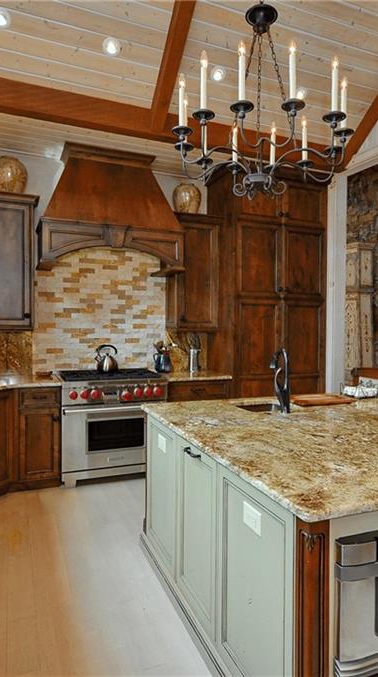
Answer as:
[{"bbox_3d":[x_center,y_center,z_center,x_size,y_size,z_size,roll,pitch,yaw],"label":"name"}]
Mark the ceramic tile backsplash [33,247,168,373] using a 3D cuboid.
[{"bbox_3d":[-0.877,-0.294,4.360,1.355,1.285,0.025,0,2,-21],"label":"ceramic tile backsplash"}]

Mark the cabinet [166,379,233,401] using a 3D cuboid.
[{"bbox_3d":[-0.010,0.826,4.389,0.660,0.880,0.600,0,2,-23],"label":"cabinet"}]

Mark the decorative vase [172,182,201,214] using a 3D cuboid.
[{"bbox_3d":[-0.019,-1.436,4.437,0.290,0.370,0.290,0,1,0],"label":"decorative vase"}]

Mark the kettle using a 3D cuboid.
[{"bbox_3d":[-0.807,0.198,4.189,0.230,0.270,0.205,0,1,-11],"label":"kettle"}]

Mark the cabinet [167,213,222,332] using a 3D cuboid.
[{"bbox_3d":[0.049,-0.690,4.518,0.485,1.185,0.380,0,2,-21],"label":"cabinet"}]

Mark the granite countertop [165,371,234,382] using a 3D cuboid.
[{"bbox_3d":[-0.007,0.385,4.382,0.718,0.040,0.650,0,2,-21],"label":"granite countertop"}]

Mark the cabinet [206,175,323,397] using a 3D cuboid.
[{"bbox_3d":[0.836,-0.225,4.660,1.125,2.987,0.710,0,2,-21],"label":"cabinet"}]

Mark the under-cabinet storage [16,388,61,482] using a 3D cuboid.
[{"bbox_3d":[-1.359,0.832,3.829,0.350,0.880,0.600,0,2,-23],"label":"under-cabinet storage"}]

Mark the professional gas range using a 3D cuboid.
[{"bbox_3d":[-0.756,0.798,4.046,0.922,0.942,0.725,0,2,-21],"label":"professional gas range"}]

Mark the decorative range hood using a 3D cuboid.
[{"bbox_3d":[-0.736,-1.186,4.054,1.270,1.090,0.550,0,2,-23],"label":"decorative range hood"}]

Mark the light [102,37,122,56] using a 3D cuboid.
[{"bbox_3d":[-0.599,-2.263,3.290,0.145,0.040,0.145,0,-35,-21],"label":"light"}]

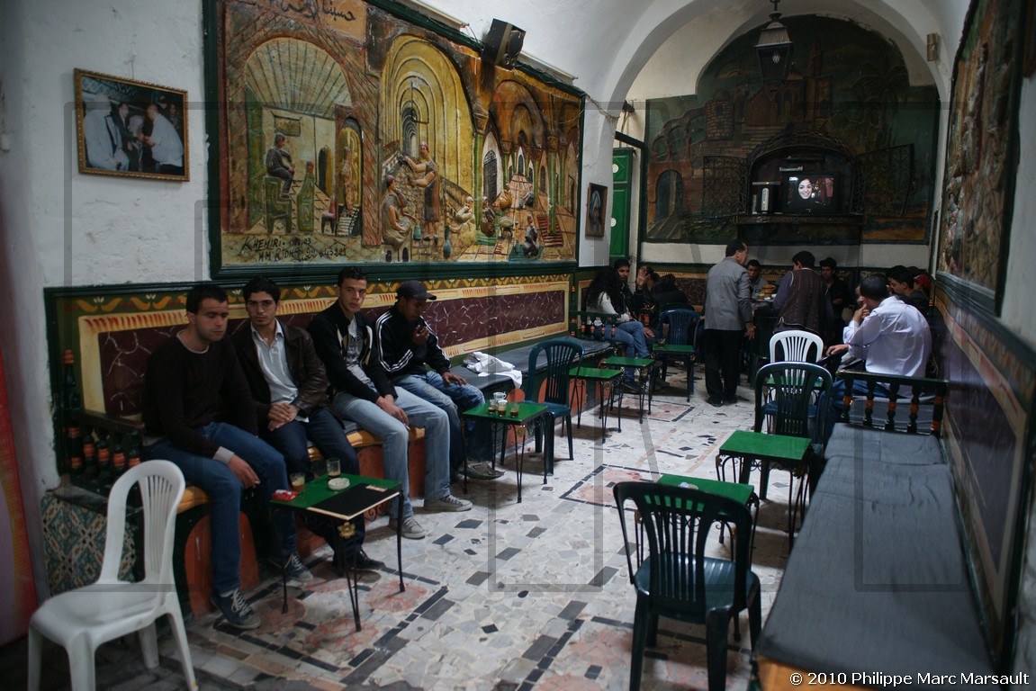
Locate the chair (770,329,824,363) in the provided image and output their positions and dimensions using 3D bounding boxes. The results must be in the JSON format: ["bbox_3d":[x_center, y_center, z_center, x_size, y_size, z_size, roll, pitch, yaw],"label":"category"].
[{"bbox_3d":[2.310,0.334,5.843,0.450,0.860,0.510,4,9,24],"label":"chair"}]

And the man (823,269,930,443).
[{"bbox_3d":[2.570,0.186,5.024,0.520,1.380,0.700,-8,11,-44],"label":"man"}]

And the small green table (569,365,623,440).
[{"bbox_3d":[0.631,0.499,5.856,0.419,0.526,0.402,4,9,26],"label":"small green table"}]

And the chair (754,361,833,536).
[{"bbox_3d":[1.581,0.569,4.059,0.450,0.888,0.510,4,9,25],"label":"chair"}]

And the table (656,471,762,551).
[{"bbox_3d":[0.778,0.899,3.003,0.419,0.526,0.402,4,9,25],"label":"table"}]

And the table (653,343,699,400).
[{"bbox_3d":[1.642,0.292,7.338,0.419,0.526,0.402,2,8,14],"label":"table"}]

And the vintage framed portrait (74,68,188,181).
[{"bbox_3d":[-1.844,-1.050,3.355,0.030,0.456,0.552,5,9,31],"label":"vintage framed portrait"}]

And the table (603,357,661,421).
[{"bbox_3d":[1.023,0.411,6.482,0.419,0.526,0.402,3,9,22],"label":"table"}]

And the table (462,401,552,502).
[{"bbox_3d":[-0.083,0.686,4.519,0.419,0.526,0.402,4,9,25],"label":"table"}]

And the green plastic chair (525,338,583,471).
[{"bbox_3d":[0.176,0.427,5.060,0.450,0.888,0.510,5,9,32],"label":"green plastic chair"}]

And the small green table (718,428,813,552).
[{"bbox_3d":[1.338,0.795,3.752,0.419,0.526,0.402,4,9,28],"label":"small green table"}]

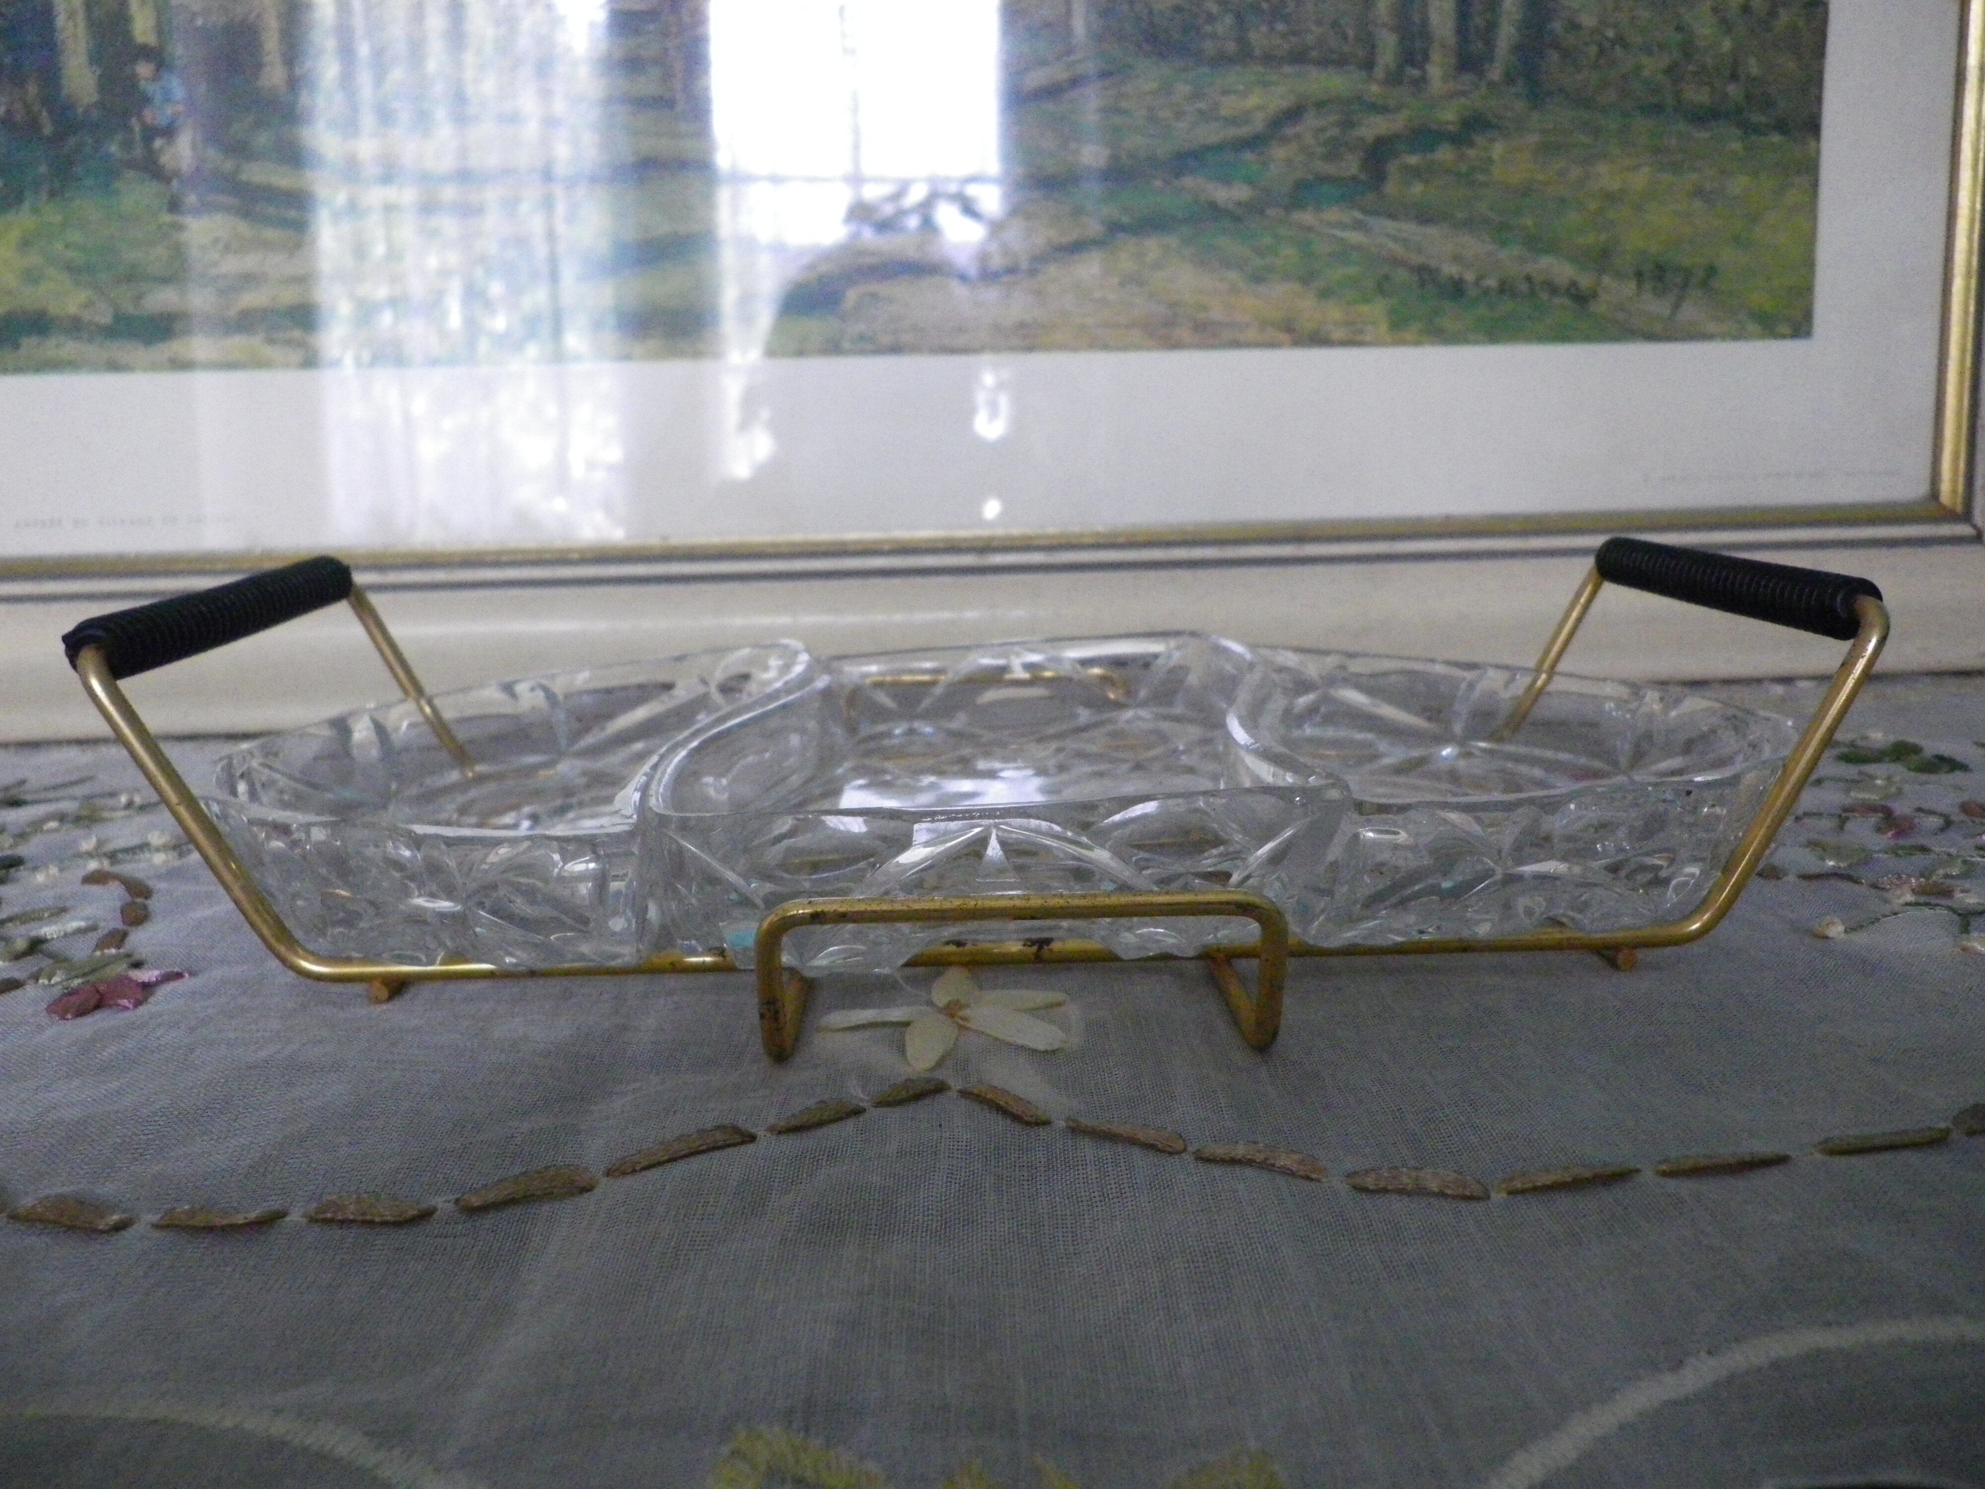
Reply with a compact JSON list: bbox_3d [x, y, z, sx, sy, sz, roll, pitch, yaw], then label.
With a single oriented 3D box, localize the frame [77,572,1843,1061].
[{"bbox_3d":[0.001,-0.003,0.378,0.348,0.076,0.231,-1,11,-2],"label":"frame"}]

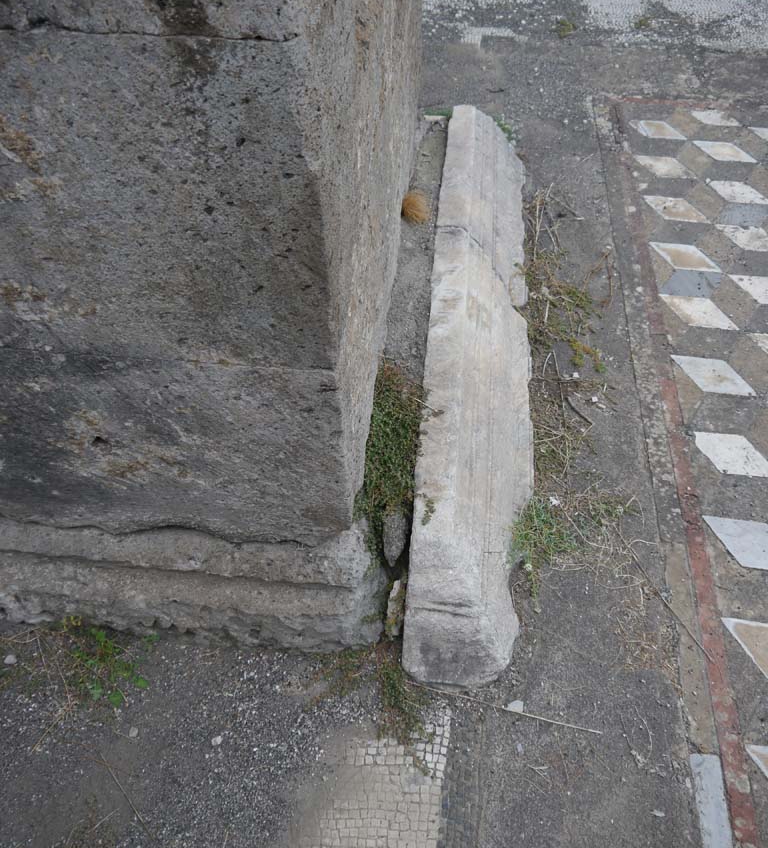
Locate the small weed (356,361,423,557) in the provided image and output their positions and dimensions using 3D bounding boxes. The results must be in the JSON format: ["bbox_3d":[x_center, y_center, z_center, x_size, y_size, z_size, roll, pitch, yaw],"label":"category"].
[{"bbox_3d":[0.012,0.073,1.880,0.117,0.120,0.480,4,47,3],"label":"small weed"}]

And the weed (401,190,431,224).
[{"bbox_3d":[0.104,-0.691,2.616,0.090,0.080,0.090,4,47,3],"label":"weed"}]

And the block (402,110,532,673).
[{"bbox_3d":[0.266,-0.297,2.199,0.280,0.180,2.040,4,47,3],"label":"block"}]

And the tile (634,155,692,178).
[{"bbox_3d":[0.985,-0.888,2.888,0.196,0.015,0.131,4,47,3],"label":"tile"}]

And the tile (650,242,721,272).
[{"bbox_3d":[0.919,-0.505,2.532,0.196,0.015,0.128,4,47,3],"label":"tile"}]

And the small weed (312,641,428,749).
[{"bbox_3d":[-0.021,0.498,1.545,0.203,0.055,0.170,4,47,3],"label":"small weed"}]

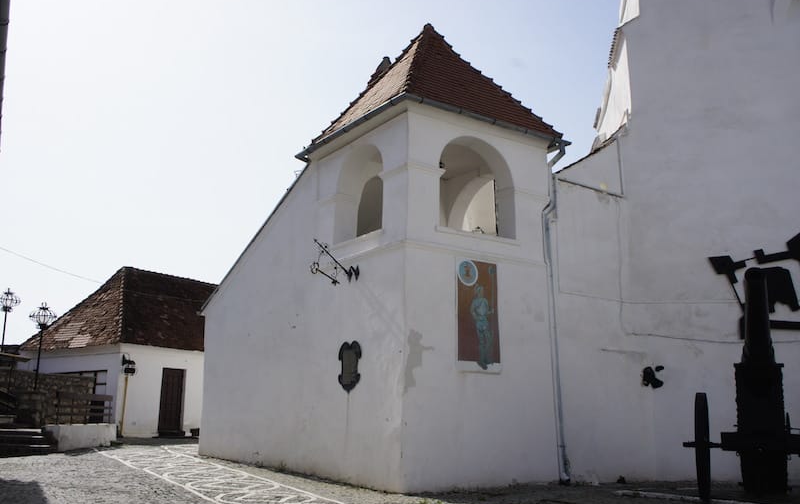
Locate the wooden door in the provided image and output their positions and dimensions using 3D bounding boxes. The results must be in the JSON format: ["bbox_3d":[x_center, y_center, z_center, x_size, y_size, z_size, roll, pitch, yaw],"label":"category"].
[{"bbox_3d":[-7.741,5.060,24.800,0.100,2.150,1.020,-7,-14,28],"label":"wooden door"}]

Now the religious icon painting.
[{"bbox_3d":[1.679,1.351,15.488,1.140,2.360,0.050,9,-15,-35],"label":"religious icon painting"}]

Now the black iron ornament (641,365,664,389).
[{"bbox_3d":[5.996,2.957,17.400,0.540,0.540,0.130,4,-13,-18],"label":"black iron ornament"}]

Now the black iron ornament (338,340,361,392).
[{"bbox_3d":[-1.076,2.436,15.528,0.080,1.070,0.740,9,-15,-35],"label":"black iron ornament"}]

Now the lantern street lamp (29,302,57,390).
[{"bbox_3d":[-9.088,2.399,18.600,0.660,2.160,0.660,6,-13,-24],"label":"lantern street lamp"}]

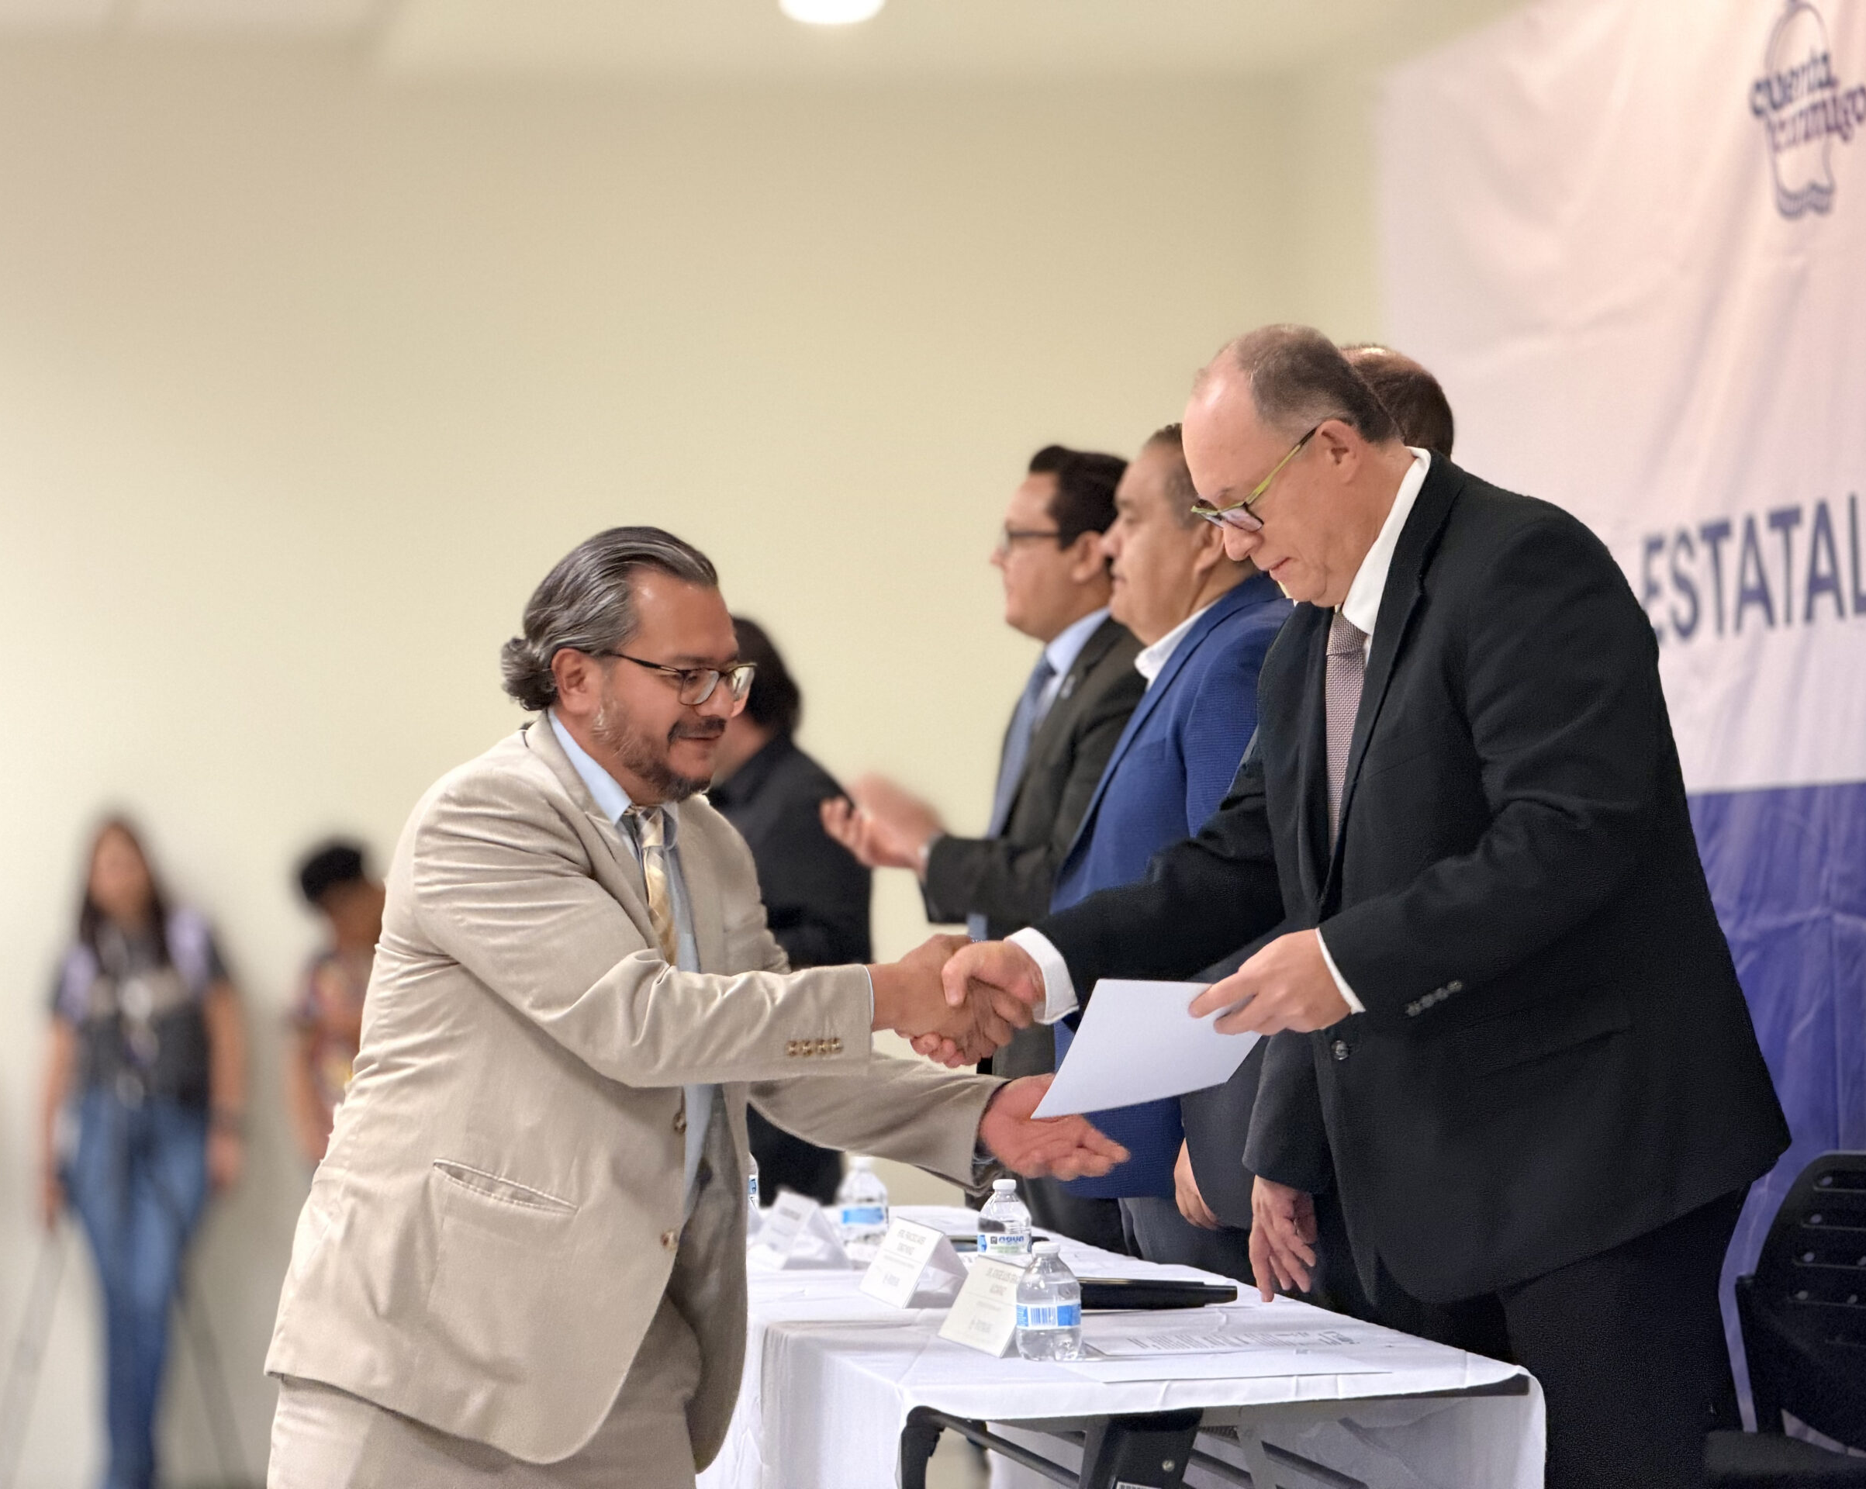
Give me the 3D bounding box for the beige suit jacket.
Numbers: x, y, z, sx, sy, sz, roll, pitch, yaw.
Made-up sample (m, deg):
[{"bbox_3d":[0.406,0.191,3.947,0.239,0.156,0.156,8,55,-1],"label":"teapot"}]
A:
[{"bbox_3d":[-0.280,0.316,5.270,0.600,0.690,0.540,-1,-2,27],"label":"beige suit jacket"}]

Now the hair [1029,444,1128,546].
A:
[{"bbox_3d":[0.199,-0.319,7.400,0.170,0.145,0.165,0,-2,-3],"label":"hair"}]

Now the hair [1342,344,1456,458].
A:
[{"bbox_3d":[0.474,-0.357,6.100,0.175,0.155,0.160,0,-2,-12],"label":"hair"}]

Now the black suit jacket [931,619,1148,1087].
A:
[{"bbox_3d":[0.185,0.200,7.400,0.460,0.730,0.520,1,-2,-16],"label":"black suit jacket"}]

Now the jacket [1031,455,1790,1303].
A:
[{"bbox_3d":[0.461,0.128,5.460,0.640,0.800,0.540,1,-2,-26],"label":"jacket"}]

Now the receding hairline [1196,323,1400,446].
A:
[{"bbox_3d":[0.346,-0.337,5.410,0.190,0.125,0.165,-14,3,-21],"label":"receding hairline"}]

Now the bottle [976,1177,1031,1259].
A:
[{"bbox_3d":[0.086,0.578,6.850,0.064,0.122,0.064,0,-2,-11],"label":"bottle"}]

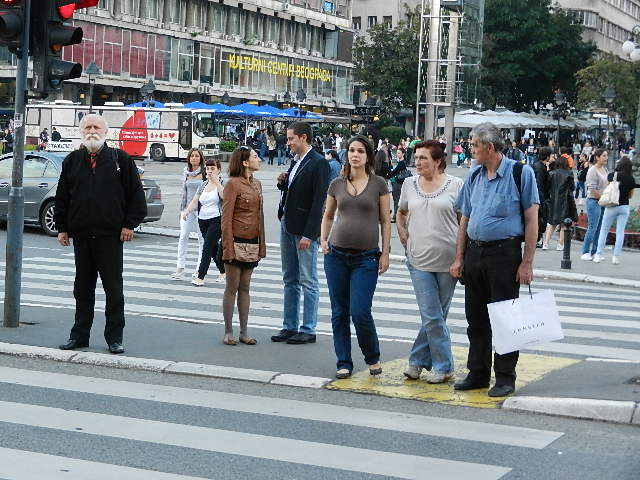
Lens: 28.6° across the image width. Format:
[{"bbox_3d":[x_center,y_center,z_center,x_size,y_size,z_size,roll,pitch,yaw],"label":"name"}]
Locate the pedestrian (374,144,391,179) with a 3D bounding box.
[{"bbox_3d":[1.321,-1.160,27.000,0.380,1.630,0.480,-3,6,-45],"label":"pedestrian"}]

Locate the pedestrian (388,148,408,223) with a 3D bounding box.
[{"bbox_3d":[1.739,-1.192,27.500,0.420,1.640,0.480,0,5,-24],"label":"pedestrian"}]

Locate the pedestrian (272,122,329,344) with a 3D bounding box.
[{"bbox_3d":[-0.160,-0.070,10.338,0.420,1.790,0.500,0,5,-28],"label":"pedestrian"}]

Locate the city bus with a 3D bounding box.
[{"bbox_3d":[-12.200,-6.620,77.300,12.400,3.200,2.500,4,5,28],"label":"city bus"}]

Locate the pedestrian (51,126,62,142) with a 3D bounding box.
[{"bbox_3d":[-14.236,-5.203,68.000,0.500,1.750,0.360,1,4,-6],"label":"pedestrian"}]

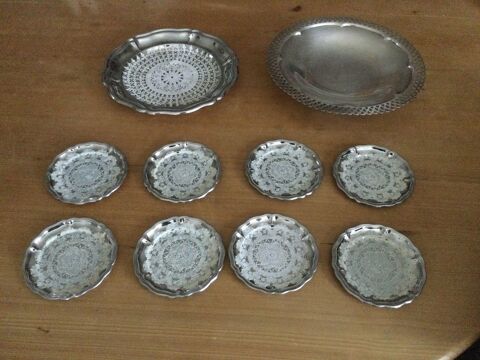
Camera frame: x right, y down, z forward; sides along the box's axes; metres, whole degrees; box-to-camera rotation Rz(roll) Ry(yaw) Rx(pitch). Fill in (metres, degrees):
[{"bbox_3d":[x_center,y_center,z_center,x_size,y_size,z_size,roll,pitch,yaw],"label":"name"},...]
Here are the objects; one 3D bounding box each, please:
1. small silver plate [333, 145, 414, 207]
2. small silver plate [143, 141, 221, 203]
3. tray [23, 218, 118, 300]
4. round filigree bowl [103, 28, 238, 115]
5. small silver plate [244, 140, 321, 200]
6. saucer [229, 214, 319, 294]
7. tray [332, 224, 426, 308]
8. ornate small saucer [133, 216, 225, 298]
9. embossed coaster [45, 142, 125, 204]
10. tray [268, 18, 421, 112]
[{"bbox_3d":[0.173,-0.004,0.558,0.102,0.012,0.102,0,53,0],"label":"small silver plate"},{"bbox_3d":[-0.074,-0.009,0.562,0.102,0.012,0.102,0,53,0],"label":"small silver plate"},{"bbox_3d":[-0.189,0.089,0.487,0.102,0.012,0.102,0,53,0],"label":"tray"},{"bbox_3d":[-0.107,-0.169,0.679,0.210,0.021,0.210,0,53,0],"label":"round filigree bowl"},{"bbox_3d":[0.058,-0.011,0.564,0.102,0.012,0.102,0,53,0],"label":"small silver plate"},{"bbox_3d":[0.038,0.084,0.491,0.102,0.012,0.102,0,53,0],"label":"saucer"},{"bbox_3d":[0.154,0.096,0.482,0.102,0.012,0.102,0,53,0],"label":"tray"},{"bbox_3d":[-0.068,0.087,0.489,0.102,0.012,0.102,0,53,0],"label":"ornate small saucer"},{"bbox_3d":[-0.197,-0.007,0.561,0.102,0.012,0.102,0,53,0],"label":"embossed coaster"},{"bbox_3d":[0.164,-0.176,0.680,0.243,0.029,0.243,0,53,0],"label":"tray"}]

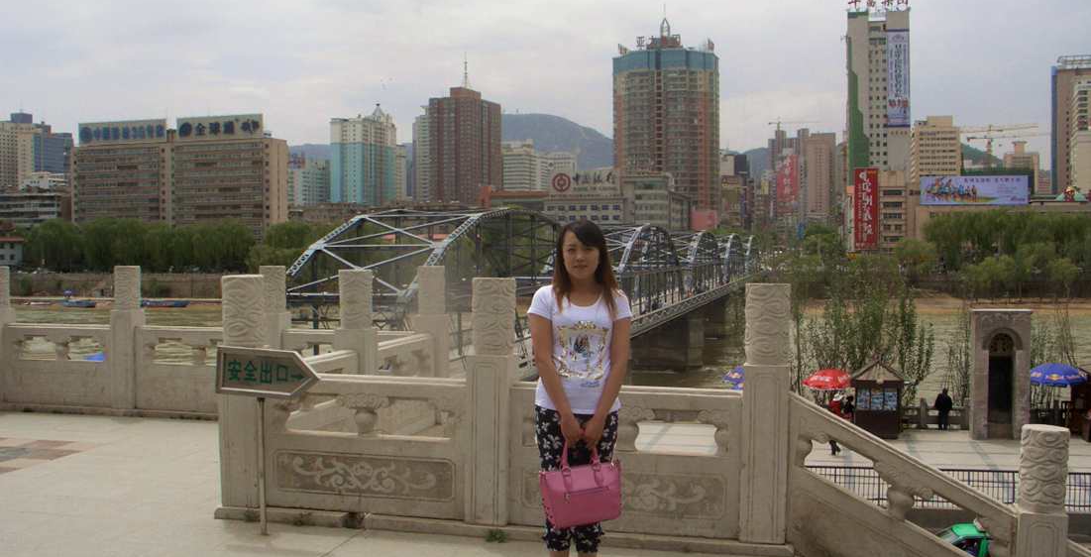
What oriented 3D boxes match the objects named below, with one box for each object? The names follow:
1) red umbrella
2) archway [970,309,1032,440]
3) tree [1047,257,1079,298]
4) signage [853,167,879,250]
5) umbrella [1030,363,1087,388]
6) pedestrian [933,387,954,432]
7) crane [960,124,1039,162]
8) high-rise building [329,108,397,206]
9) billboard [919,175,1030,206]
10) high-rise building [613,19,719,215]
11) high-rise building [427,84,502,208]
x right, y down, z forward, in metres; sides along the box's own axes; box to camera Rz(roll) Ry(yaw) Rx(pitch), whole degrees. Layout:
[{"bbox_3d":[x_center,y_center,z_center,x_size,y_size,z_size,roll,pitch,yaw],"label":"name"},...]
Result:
[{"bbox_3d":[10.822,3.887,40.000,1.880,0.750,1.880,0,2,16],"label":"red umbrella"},{"bbox_3d":[17.297,3.678,39.600,2.150,4.850,1.250,0,2,16],"label":"archway"},{"bbox_3d":[128.300,-0.369,258.000,7.900,10.200,7.600,0,2,0],"label":"tree"},{"bbox_3d":[94.920,-20.539,308.000,7.300,24.300,0.600,0,2,15],"label":"signage"},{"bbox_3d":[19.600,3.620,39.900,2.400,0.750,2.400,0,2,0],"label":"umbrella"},{"bbox_3d":[15.500,5.070,40.460,0.700,1.610,0.450,0,2,6],"label":"pedestrian"},{"bbox_3d":[227.379,-44.804,520.000,44.000,65.400,2.500,0,2,22],"label":"crane"},{"bbox_3d":[-119.400,-62.624,684.000,35.000,97.500,26.000,0,2,16],"label":"high-rise building"},{"bbox_3d":[125.812,-25.714,305.000,32.000,8.700,1.200,0,2,7],"label":"billboard"},{"bbox_3d":[54.625,-63.490,470.000,47.000,108.100,38.000,0,2,11],"label":"high-rise building"},{"bbox_3d":[-55.800,-74.530,736.160,35.000,117.000,44.000,1,2,24],"label":"high-rise building"}]

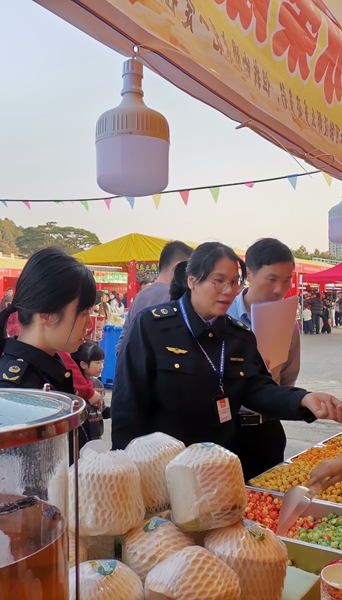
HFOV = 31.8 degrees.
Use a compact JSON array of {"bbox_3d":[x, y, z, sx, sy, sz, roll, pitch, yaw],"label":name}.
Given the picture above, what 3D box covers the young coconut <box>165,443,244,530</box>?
[{"bbox_3d":[0.056,0.303,0.970,0.125,0.125,0.125,0,0,0],"label":"young coconut"}]

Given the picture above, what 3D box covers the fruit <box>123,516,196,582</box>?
[{"bbox_3d":[-0.020,0.435,1.020,0.125,0.122,0.125,0,0,0],"label":"fruit"}]

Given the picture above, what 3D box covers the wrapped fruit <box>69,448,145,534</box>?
[{"bbox_3d":[-0.106,0.324,1.000,0.125,0.125,0.125,0,0,0],"label":"wrapped fruit"}]

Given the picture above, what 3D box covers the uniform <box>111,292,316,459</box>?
[{"bbox_3d":[0.110,0.320,1.860,0.560,0.700,0.420,0,0,-32],"label":"uniform"}]

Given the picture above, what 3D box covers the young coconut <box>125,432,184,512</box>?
[{"bbox_3d":[-0.025,0.322,1.120,0.125,0.122,0.125,0,0,0],"label":"young coconut"}]

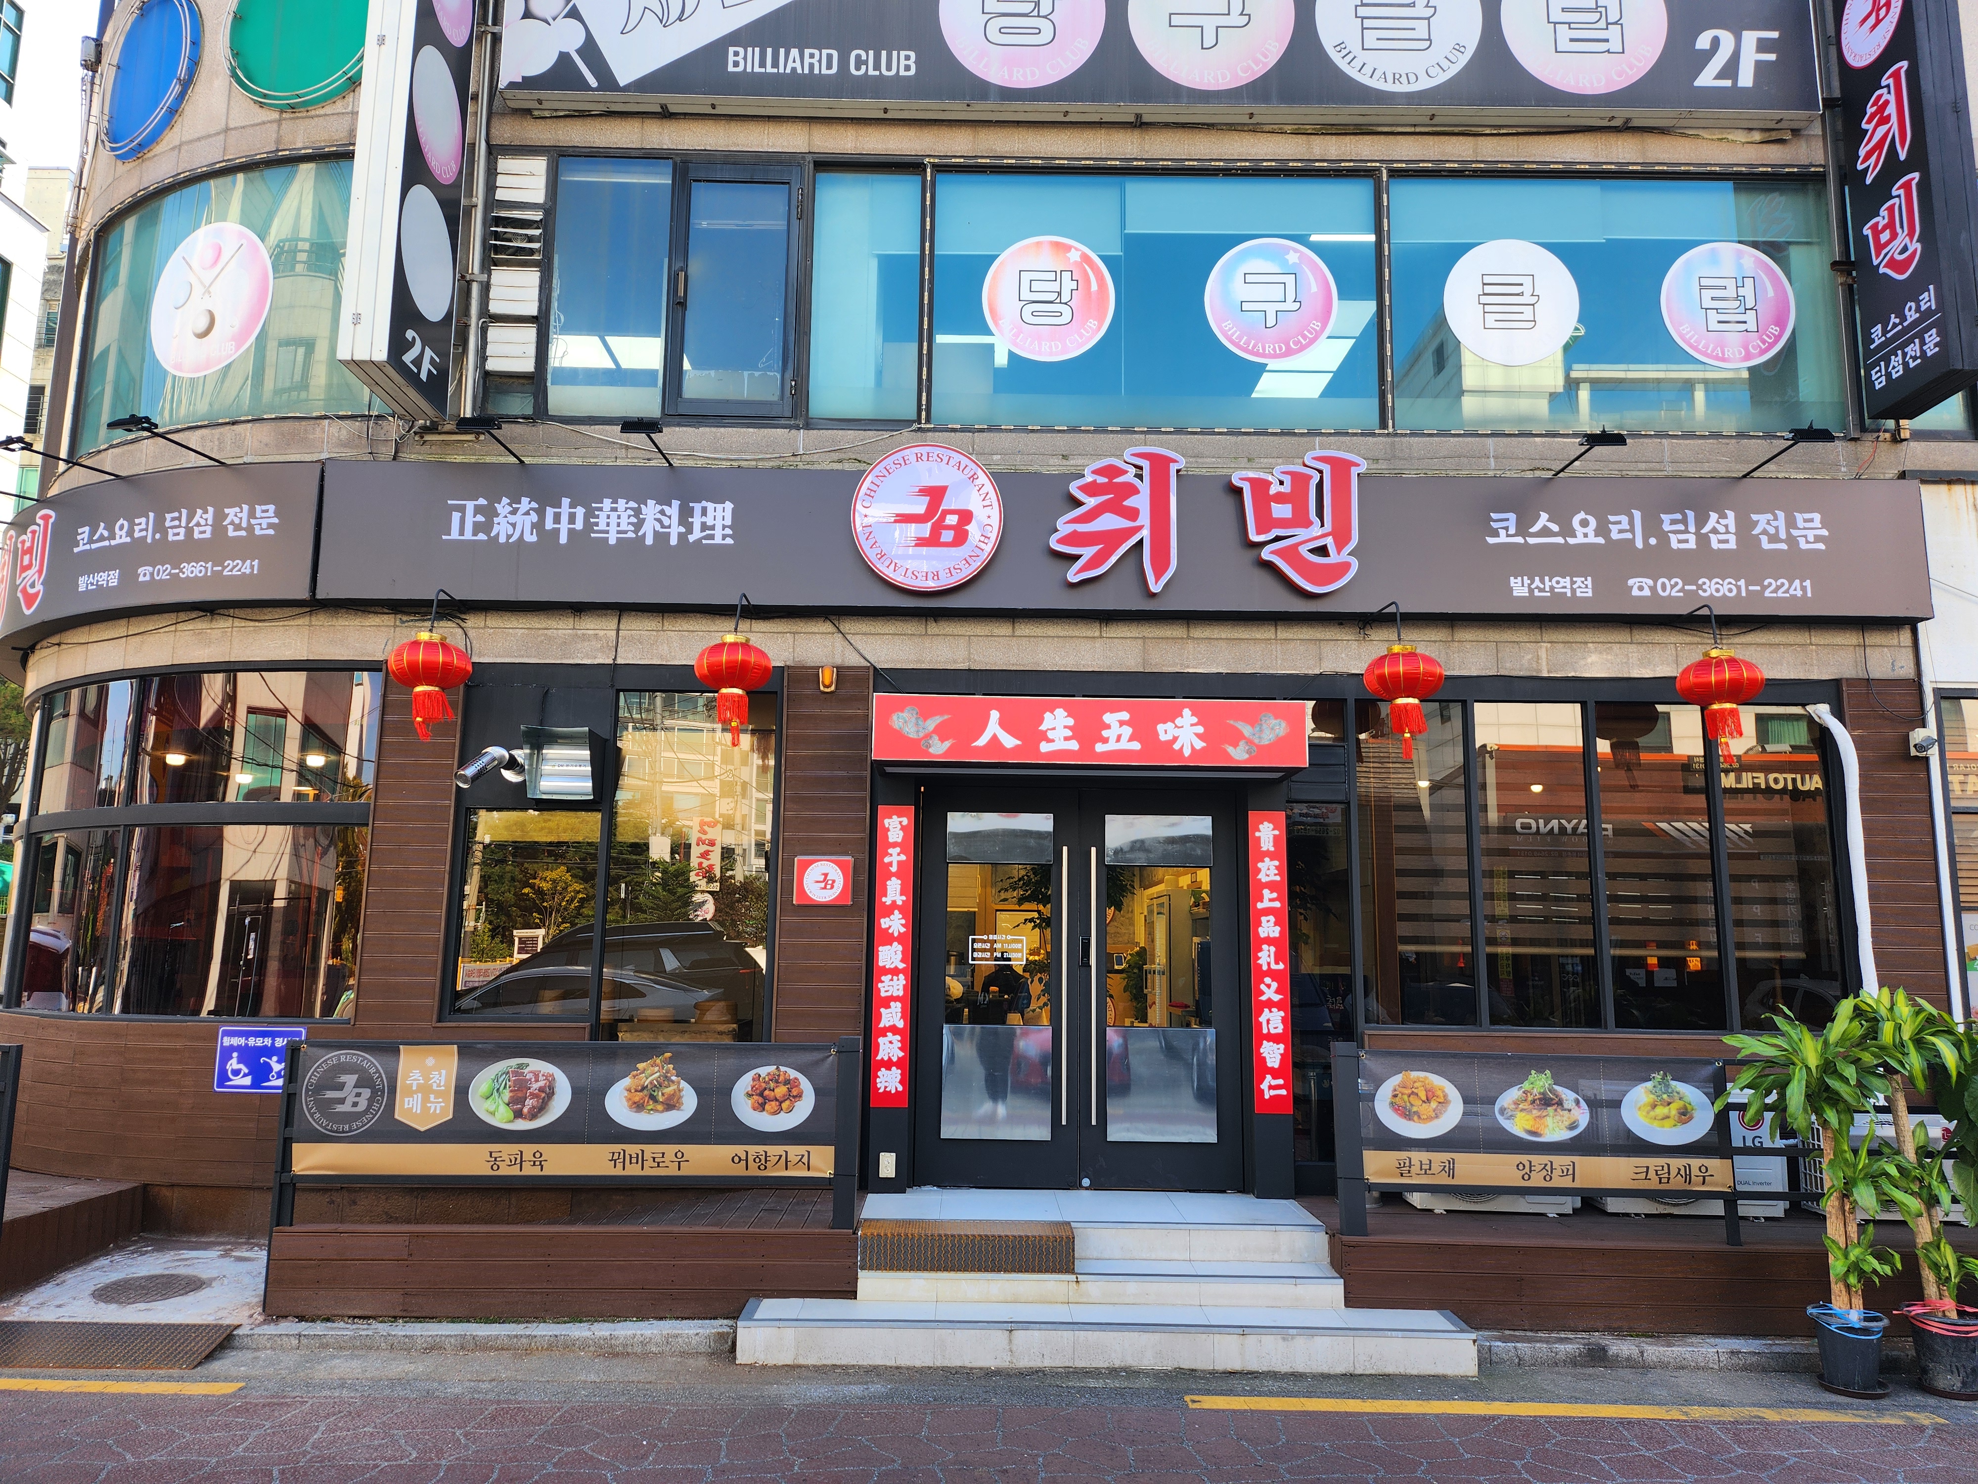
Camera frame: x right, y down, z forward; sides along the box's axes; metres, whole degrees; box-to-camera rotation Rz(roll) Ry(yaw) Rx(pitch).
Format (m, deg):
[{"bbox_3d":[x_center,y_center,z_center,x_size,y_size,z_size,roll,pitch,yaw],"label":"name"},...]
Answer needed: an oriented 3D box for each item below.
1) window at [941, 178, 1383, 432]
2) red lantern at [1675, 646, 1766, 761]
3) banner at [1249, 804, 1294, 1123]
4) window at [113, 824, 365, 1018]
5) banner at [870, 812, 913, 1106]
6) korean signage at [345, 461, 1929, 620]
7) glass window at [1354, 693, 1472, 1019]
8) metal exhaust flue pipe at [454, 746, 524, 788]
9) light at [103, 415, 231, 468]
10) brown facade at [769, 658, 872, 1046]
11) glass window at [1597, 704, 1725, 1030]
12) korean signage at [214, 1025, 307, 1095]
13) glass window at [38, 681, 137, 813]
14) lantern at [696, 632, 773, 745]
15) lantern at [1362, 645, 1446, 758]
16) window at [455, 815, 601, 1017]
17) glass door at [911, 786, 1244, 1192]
[{"bbox_3d":[0.981,-2.617,8.167,2.650,1.600,0.100,1,-9,0],"label":"window"},{"bbox_3d":[3.849,-0.193,7.180,0.410,0.610,0.410,1,-9,0],"label":"red lantern"},{"bbox_3d":[1.519,1.181,7.396,0.202,1.606,0.030,1,-8,0],"label":"banner"},{"bbox_3d":[-4.264,1.007,7.743,1.609,1.071,0.150,-1,-8,13],"label":"window"},{"bbox_3d":[-0.516,1.149,7.404,0.196,1.600,0.030,1,-8,0],"label":"banner"},{"bbox_3d":[0.735,-1.123,7.802,9.019,0.795,0.200,0,-9,0],"label":"korean signage"},{"bbox_3d":[2.385,0.660,7.679,0.612,1.813,0.080,0,-9,0],"label":"glass window"},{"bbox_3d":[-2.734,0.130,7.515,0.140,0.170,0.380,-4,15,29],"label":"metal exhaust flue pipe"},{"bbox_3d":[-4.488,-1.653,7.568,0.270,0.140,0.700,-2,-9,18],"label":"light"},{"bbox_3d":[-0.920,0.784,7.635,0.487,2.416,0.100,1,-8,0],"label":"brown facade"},{"bbox_3d":[3.750,0.677,7.668,0.616,1.825,0.080,0,-9,0],"label":"glass window"},{"bbox_3d":[-3.993,1.742,7.500,0.505,0.360,0.025,0,-9,7],"label":"korean signage"},{"bbox_3d":[-5.524,0.038,8.367,1.080,0.790,0.100,-5,-10,31],"label":"glass window"},{"bbox_3d":[-1.352,-0.281,7.275,0.411,0.610,0.411,0,-9,0],"label":"lantern"},{"bbox_3d":[2.198,-0.210,7.242,0.437,0.615,0.437,0,-9,0],"label":"lantern"},{"bbox_3d":[-2.577,0.949,7.662,0.774,1.143,0.080,0,-9,0],"label":"window"},{"bbox_3d":[0.492,1.333,7.538,1.812,2.166,0.080,1,-8,0],"label":"glass door"}]

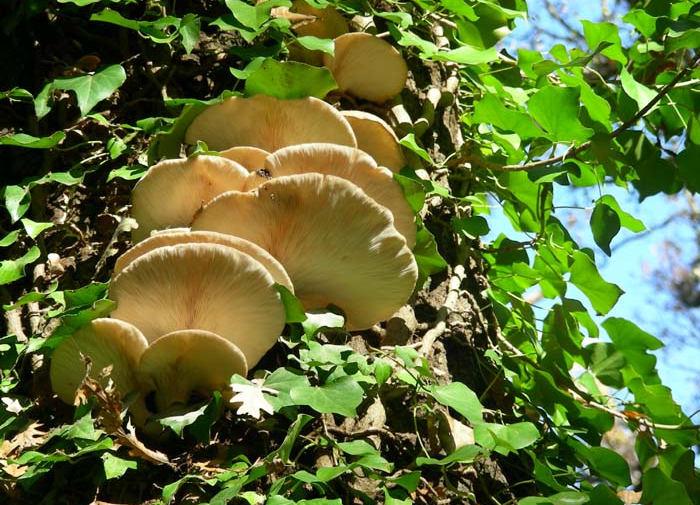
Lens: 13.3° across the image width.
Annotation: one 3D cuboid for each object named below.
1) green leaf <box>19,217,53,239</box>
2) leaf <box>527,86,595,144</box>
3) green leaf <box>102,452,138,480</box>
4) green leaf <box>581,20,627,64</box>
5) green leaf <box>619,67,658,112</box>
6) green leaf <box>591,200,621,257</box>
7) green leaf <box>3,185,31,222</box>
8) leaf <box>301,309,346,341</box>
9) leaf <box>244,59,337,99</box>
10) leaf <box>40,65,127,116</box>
[{"bbox_3d":[-0.263,-0.020,2.510,0.027,0.013,0.020,0,-25,0],"label":"green leaf"},{"bbox_3d":[0.200,-0.130,2.840,0.064,0.056,0.014,0,-12,0],"label":"leaf"},{"bbox_3d":[-0.187,0.173,2.420,0.030,0.021,0.018,0,-25,0],"label":"green leaf"},{"bbox_3d":[0.218,-0.181,2.580,0.038,0.034,0.018,0,-25,0],"label":"green leaf"},{"bbox_3d":[0.241,-0.135,2.500,0.027,0.043,0.008,-30,-17,18],"label":"green leaf"},{"bbox_3d":[0.239,-0.022,2.800,0.031,0.053,0.012,-1,-20,21],"label":"green leaf"},{"bbox_3d":[-0.281,-0.041,2.520,0.024,0.028,0.018,0,-25,0],"label":"green leaf"},{"bbox_3d":[-0.022,0.059,2.430,0.037,0.019,0.021,0,-25,0],"label":"leaf"},{"bbox_3d":[-0.055,-0.160,2.780,0.086,0.046,0.022,0,-18,0],"label":"leaf"},{"bbox_3d":[-0.248,-0.151,2.790,0.075,0.050,0.016,11,-30,3],"label":"leaf"}]

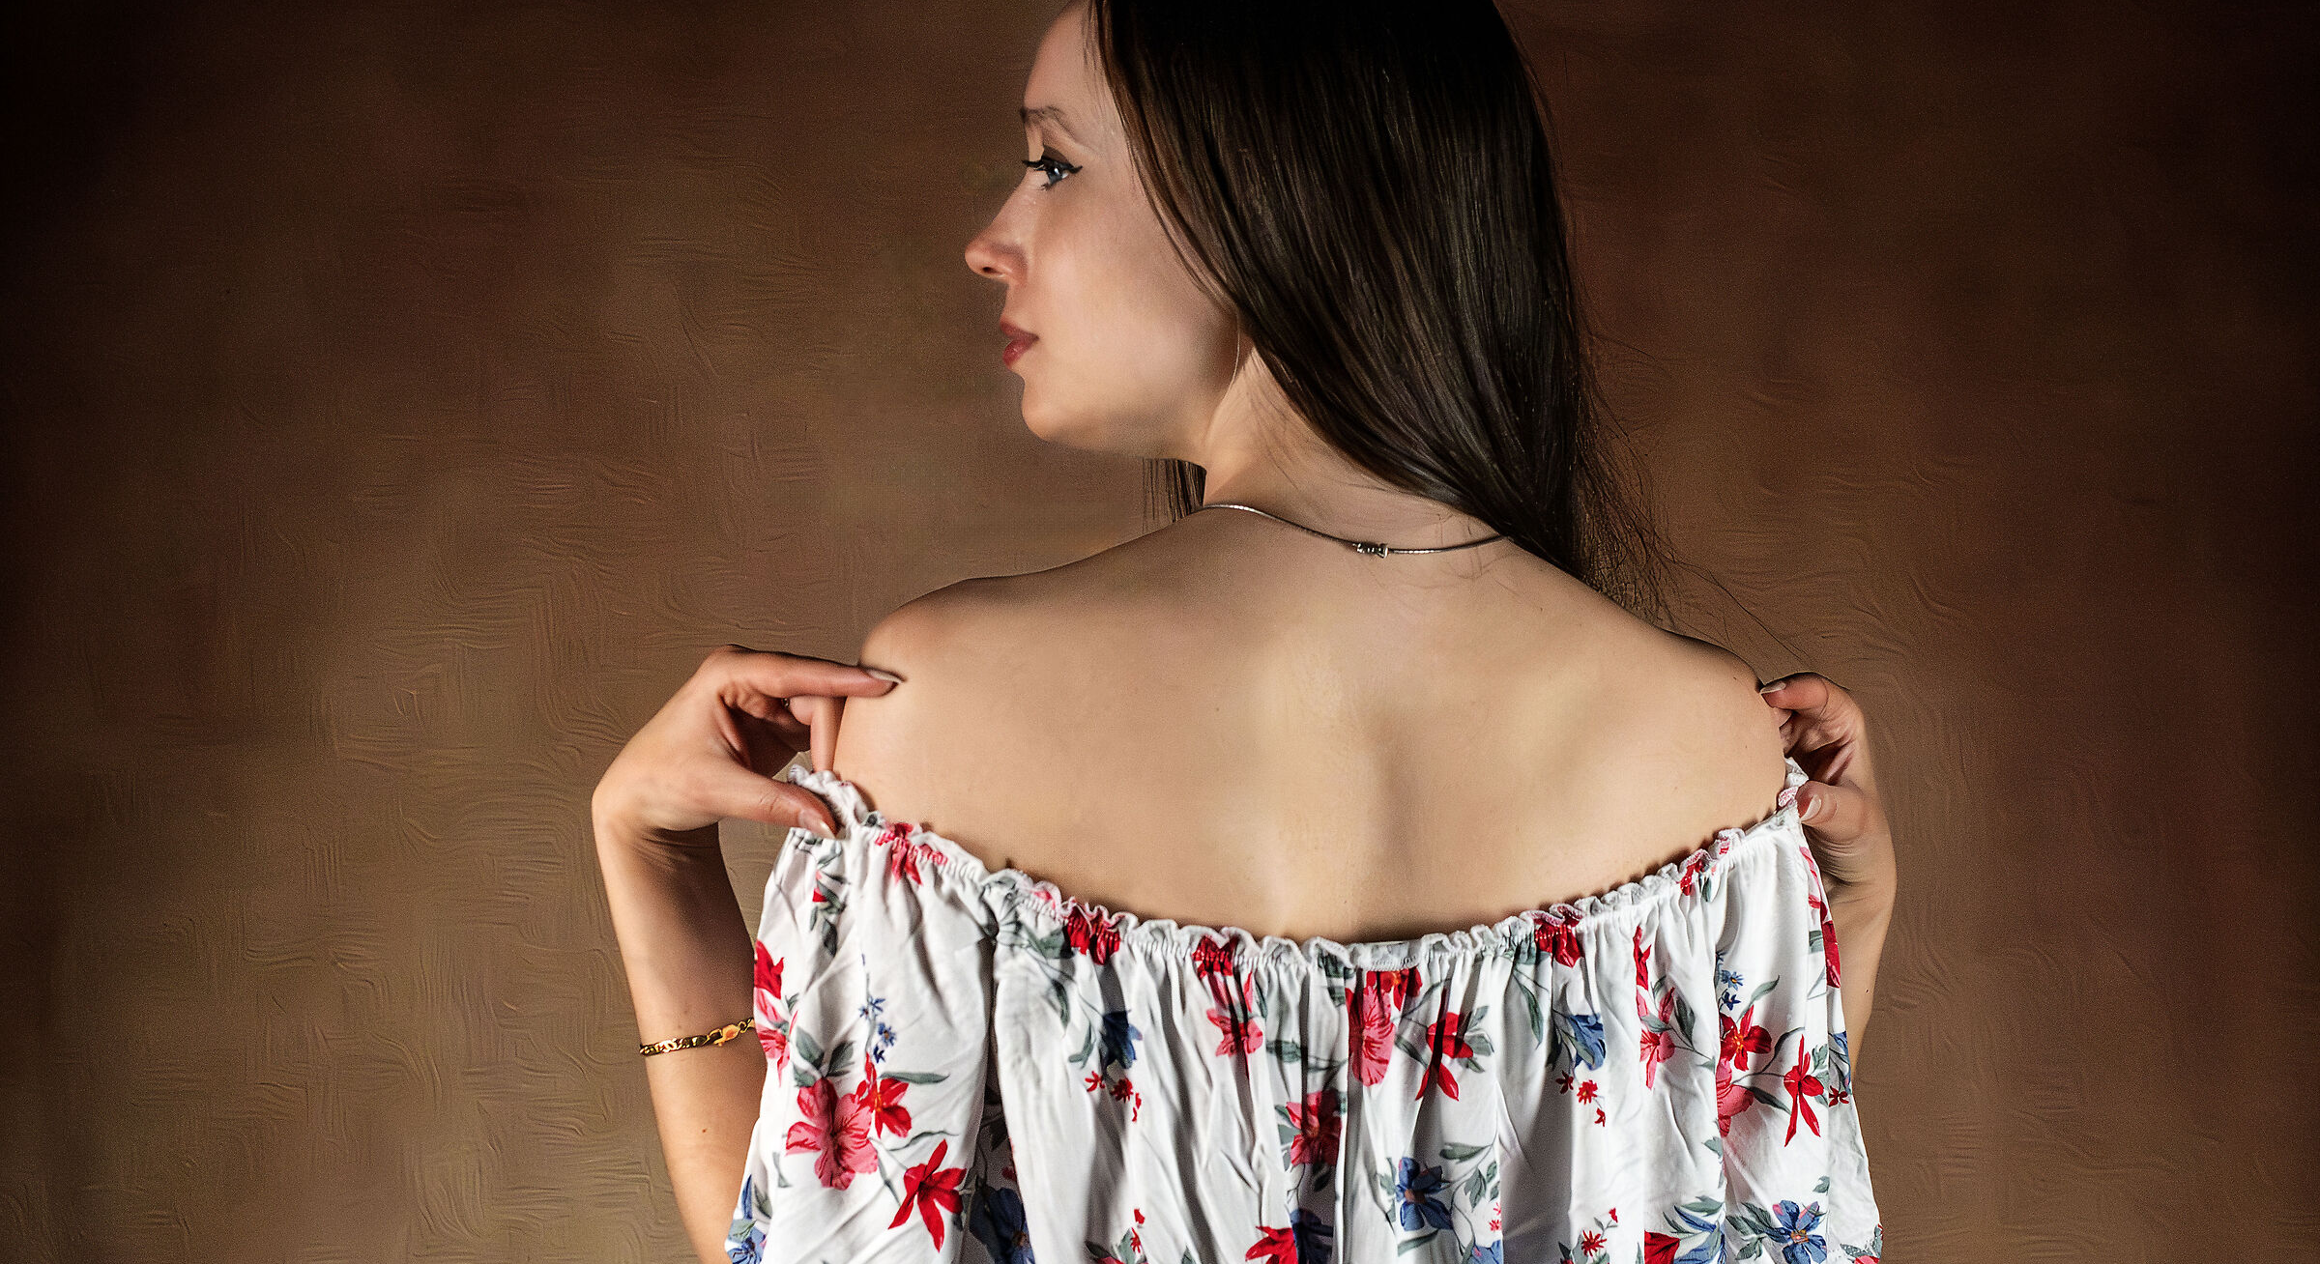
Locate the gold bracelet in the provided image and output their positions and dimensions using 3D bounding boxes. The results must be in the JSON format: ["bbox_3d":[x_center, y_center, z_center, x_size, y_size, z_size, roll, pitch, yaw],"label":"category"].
[{"bbox_3d":[-0.194,0.174,2.160,0.062,0.016,0.056,-15,3,-6],"label":"gold bracelet"}]

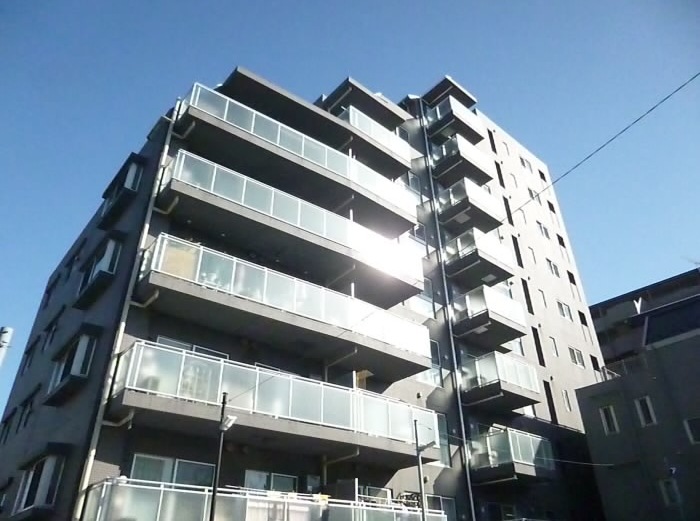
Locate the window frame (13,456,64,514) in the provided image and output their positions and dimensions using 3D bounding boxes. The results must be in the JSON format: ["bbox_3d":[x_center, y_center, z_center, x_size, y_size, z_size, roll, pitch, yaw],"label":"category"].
[{"bbox_3d":[-7.064,5.121,11.433,0.376,0.997,1.981,24,-40,-34],"label":"window frame"}]

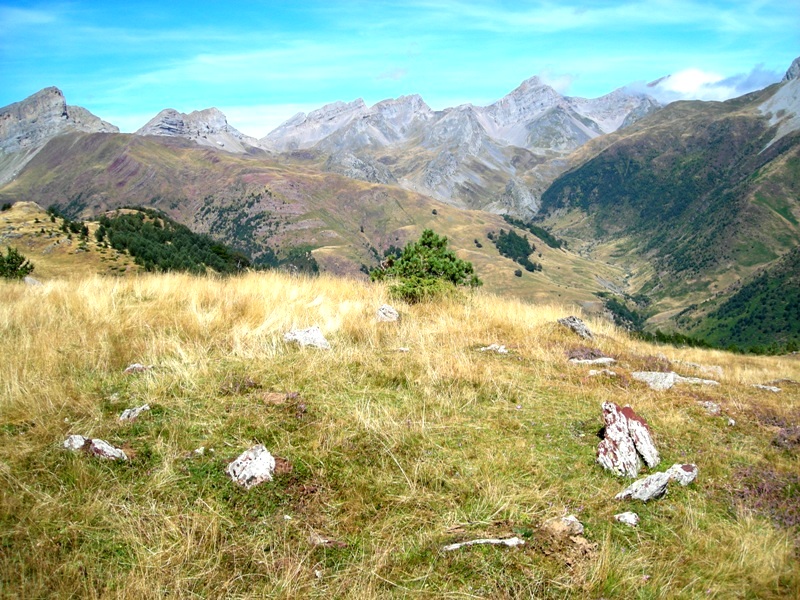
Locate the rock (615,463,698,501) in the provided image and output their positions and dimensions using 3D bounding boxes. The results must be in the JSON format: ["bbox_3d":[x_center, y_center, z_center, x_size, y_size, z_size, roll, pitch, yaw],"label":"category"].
[{"bbox_3d":[1.768,1.246,6.050,0.541,0.146,0.220,-2,6,-25],"label":"rock"}]

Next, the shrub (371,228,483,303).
[{"bbox_3d":[0.392,-0.530,13.500,1.650,1.180,1.500,0,6,0],"label":"shrub"}]

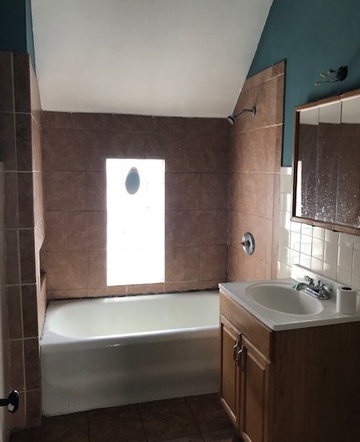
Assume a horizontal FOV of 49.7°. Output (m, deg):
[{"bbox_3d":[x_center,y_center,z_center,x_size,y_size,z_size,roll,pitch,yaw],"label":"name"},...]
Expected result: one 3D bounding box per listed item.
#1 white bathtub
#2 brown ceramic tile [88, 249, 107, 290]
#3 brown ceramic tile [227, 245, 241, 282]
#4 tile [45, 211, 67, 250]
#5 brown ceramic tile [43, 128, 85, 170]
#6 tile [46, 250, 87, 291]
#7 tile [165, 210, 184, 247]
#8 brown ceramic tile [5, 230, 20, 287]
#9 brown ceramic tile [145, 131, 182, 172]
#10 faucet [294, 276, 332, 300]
[{"bbox_3d":[-0.208,0.886,2.862,1.490,0.472,0.769,-1,7,-15],"label":"white bathtub"},{"bbox_3d":[-0.650,0.378,3.090,0.148,0.307,0.015,-1,7,-15],"label":"brown ceramic tile"},{"bbox_3d":[0.452,0.376,3.281,0.015,0.309,0.288,-1,8,-15],"label":"brown ceramic tile"},{"bbox_3d":[-0.945,0.075,2.962,0.152,0.304,0.010,-1,6,-16],"label":"tile"},{"bbox_3d":[-0.866,-0.539,2.920,0.304,0.304,0.010,-1,6,-16],"label":"brown ceramic tile"},{"bbox_3d":[-0.885,0.387,3.073,0.310,0.309,0.015,-1,8,-15],"label":"tile"},{"bbox_3d":[-0.049,0.061,3.214,0.153,0.307,0.015,-1,7,-15],"label":"tile"},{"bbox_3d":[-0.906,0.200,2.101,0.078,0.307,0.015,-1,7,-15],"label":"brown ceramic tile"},{"bbox_3d":[-0.130,-0.553,3.125,0.304,0.304,0.010,-1,6,-16],"label":"brown ceramic tile"},{"bbox_3d":[0.658,0.340,1.985,0.165,0.088,0.165,-1,7,-15],"label":"faucet"}]

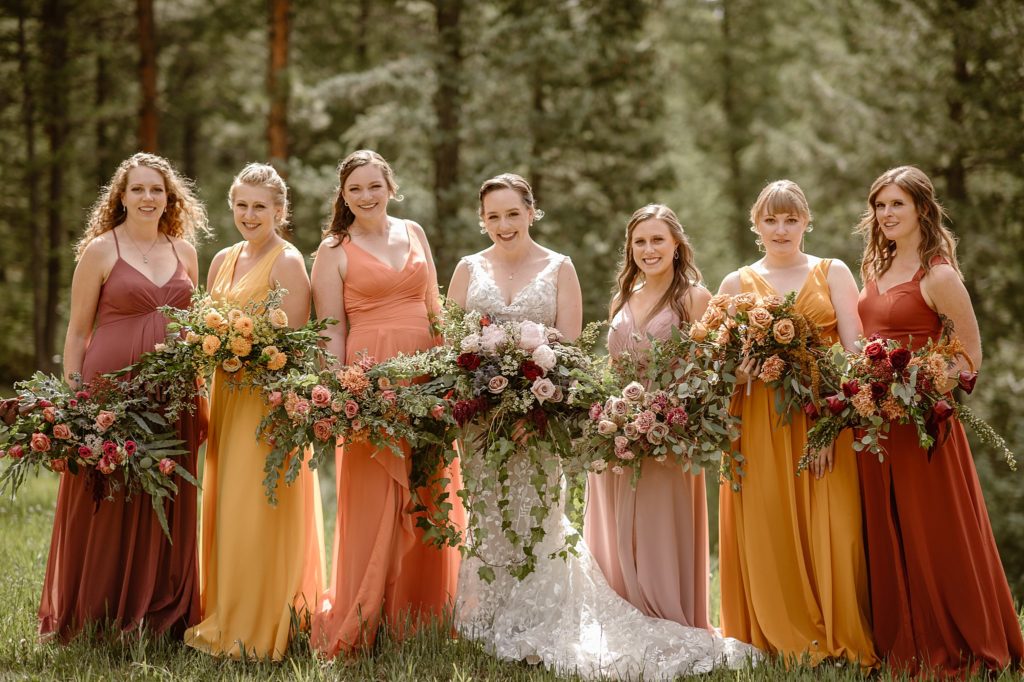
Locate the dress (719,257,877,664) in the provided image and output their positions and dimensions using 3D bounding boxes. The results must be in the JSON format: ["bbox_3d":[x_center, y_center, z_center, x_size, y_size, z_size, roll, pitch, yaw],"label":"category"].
[{"bbox_3d":[0.961,0.391,8.150,0.524,1.336,0.500,0,2,8],"label":"dress"}]

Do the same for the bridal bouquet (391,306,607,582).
[{"bbox_3d":[-0.050,0.326,7.850,0.690,0.890,0.420,0,2,0],"label":"bridal bouquet"}]

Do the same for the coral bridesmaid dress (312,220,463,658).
[{"bbox_3d":[-0.428,0.326,8.404,0.526,1.481,0.500,0,2,-14],"label":"coral bridesmaid dress"}]

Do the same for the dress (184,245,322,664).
[{"bbox_3d":[-0.867,0.363,8.170,0.460,1.390,0.450,0,2,18],"label":"dress"}]

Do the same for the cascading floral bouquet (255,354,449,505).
[{"bbox_3d":[-0.526,0.290,7.920,0.620,0.490,0.400,0,2,-10],"label":"cascading floral bouquet"}]

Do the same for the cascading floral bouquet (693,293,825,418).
[{"bbox_3d":[0.818,0.040,7.968,0.445,0.408,0.340,0,2,8],"label":"cascading floral bouquet"}]

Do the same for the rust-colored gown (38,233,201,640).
[{"bbox_3d":[-1.390,0.322,8.577,0.562,1.408,0.500,-1,2,-20],"label":"rust-colored gown"}]

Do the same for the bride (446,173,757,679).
[{"bbox_3d":[0.302,0.262,8.242,1.052,1.639,0.850,0,2,4],"label":"bride"}]

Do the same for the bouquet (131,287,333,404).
[{"bbox_3d":[-0.928,0.028,7.880,0.660,0.420,0.400,0,2,6],"label":"bouquet"}]

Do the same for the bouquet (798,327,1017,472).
[{"bbox_3d":[1.284,0.184,7.866,0.698,0.452,0.400,0,2,10],"label":"bouquet"}]

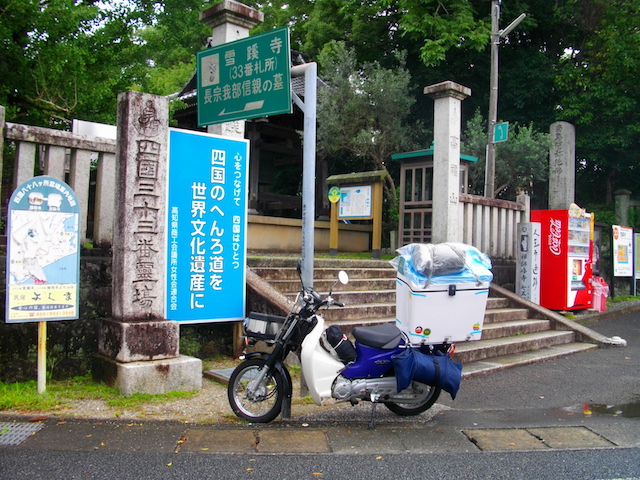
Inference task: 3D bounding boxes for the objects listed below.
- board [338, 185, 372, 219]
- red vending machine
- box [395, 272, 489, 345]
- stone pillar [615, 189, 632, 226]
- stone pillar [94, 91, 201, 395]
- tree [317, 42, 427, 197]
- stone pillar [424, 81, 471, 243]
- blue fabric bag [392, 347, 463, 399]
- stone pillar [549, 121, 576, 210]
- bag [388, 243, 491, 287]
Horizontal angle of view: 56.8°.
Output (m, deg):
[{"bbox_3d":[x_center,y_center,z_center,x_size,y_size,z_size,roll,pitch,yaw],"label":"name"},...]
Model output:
[{"bbox_3d":[0.576,-0.622,9.550,0.040,0.485,0.680,1,0,-40],"label":"board"},{"bbox_3d":[4.672,0.382,11.378,0.950,1.830,0.735,1,0,-37],"label":"red vending machine"},{"bbox_3d":[0.904,0.500,4.509,0.560,0.430,0.460,-2,9,-8],"label":"box"},{"bbox_3d":[7.813,-0.540,15.205,0.370,1.600,0.370,1,0,-40],"label":"stone pillar"},{"bbox_3d":[-1.603,0.003,5.580,0.730,2.720,0.740,1,0,-40],"label":"stone pillar"},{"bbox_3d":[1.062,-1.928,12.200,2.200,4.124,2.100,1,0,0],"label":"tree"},{"bbox_3d":[2.101,-1.093,9.627,0.510,2.820,0.510,1,0,-40],"label":"stone pillar"},{"bbox_3d":[0.796,0.977,4.380,0.500,0.355,0.210,1,0,-7],"label":"blue fabric bag"},{"bbox_3d":[5.423,-1.053,13.207,0.420,3.170,0.420,1,0,-40],"label":"stone pillar"},{"bbox_3d":[0.898,0.183,4.461,0.680,0.250,0.500,-2,9,-8],"label":"bag"}]

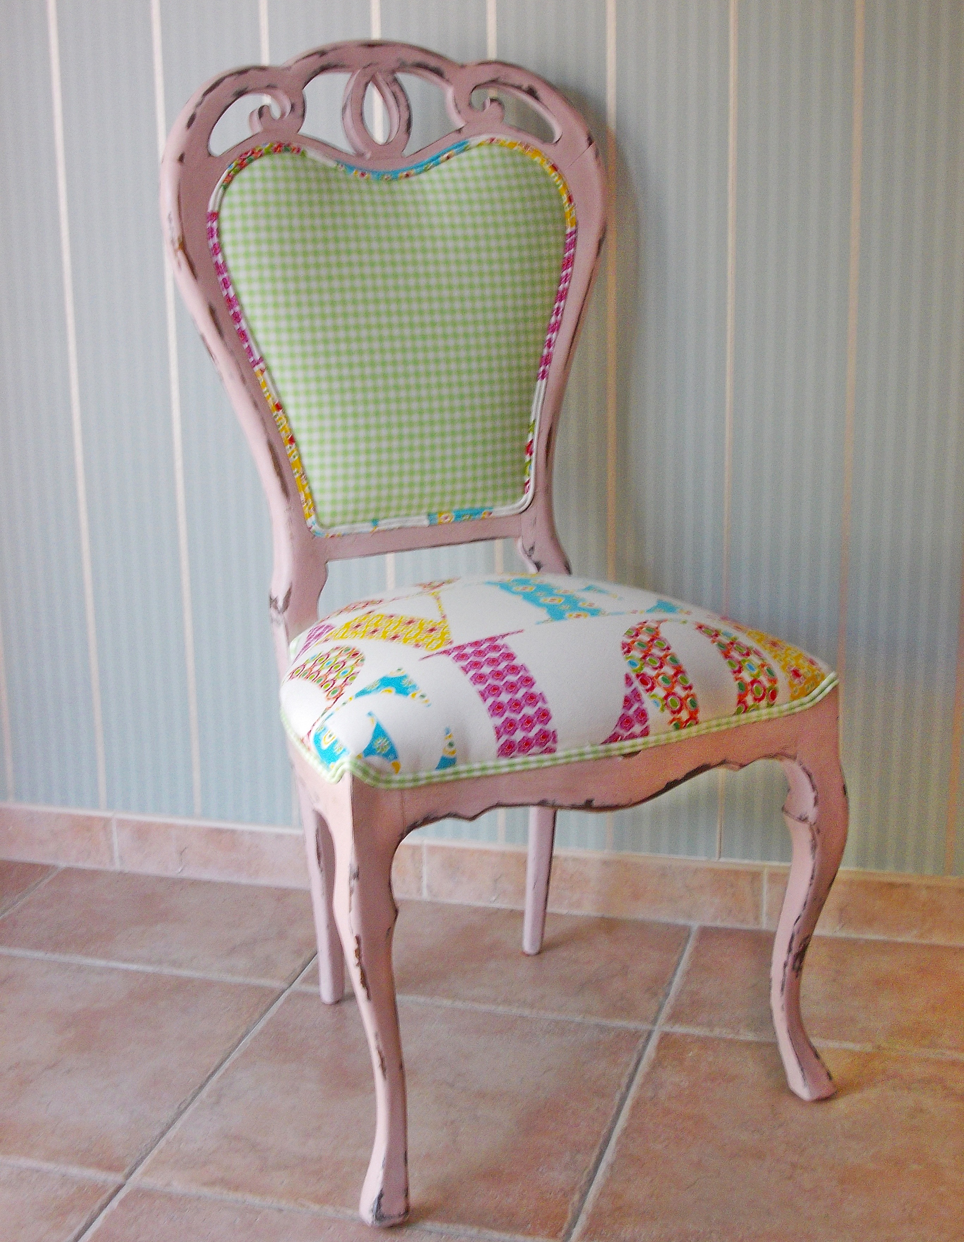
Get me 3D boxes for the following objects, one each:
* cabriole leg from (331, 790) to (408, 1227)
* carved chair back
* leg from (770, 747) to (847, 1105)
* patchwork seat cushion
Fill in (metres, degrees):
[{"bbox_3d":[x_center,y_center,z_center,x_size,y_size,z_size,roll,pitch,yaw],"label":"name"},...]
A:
[{"bbox_3d":[-0.093,0.336,1.628,0.056,0.374,0.056,-8,16,-24],"label":"cabriole leg"},{"bbox_3d":[-0.085,-0.287,1.972,0.478,0.620,0.085,-8,5,-24],"label":"carved chair back"},{"bbox_3d":[0.314,0.286,1.813,0.056,0.362,0.056,-8,16,-24],"label":"leg"},{"bbox_3d":[0.032,0.016,1.802,0.490,0.118,0.415,-8,16,-24],"label":"patchwork seat cushion"}]

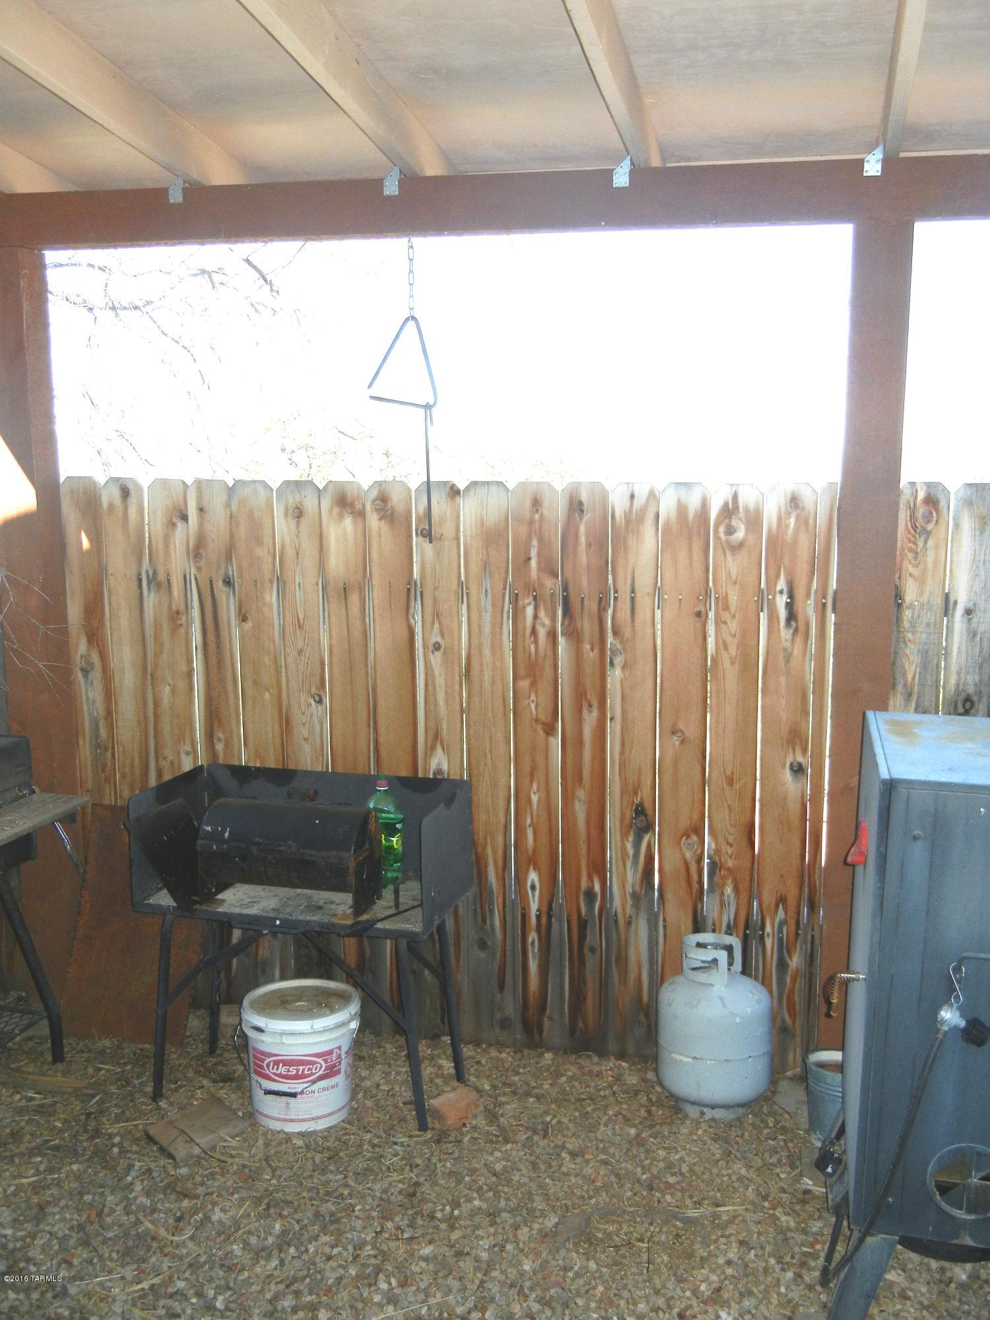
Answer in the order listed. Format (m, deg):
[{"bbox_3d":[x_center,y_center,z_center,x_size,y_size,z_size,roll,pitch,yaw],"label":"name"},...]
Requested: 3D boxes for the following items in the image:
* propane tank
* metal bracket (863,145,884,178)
[{"bbox_3d":[0.607,1.005,3.585,0.309,0.460,0.309,0,7,0],"label":"propane tank"},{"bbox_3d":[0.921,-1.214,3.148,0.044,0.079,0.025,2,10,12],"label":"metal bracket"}]

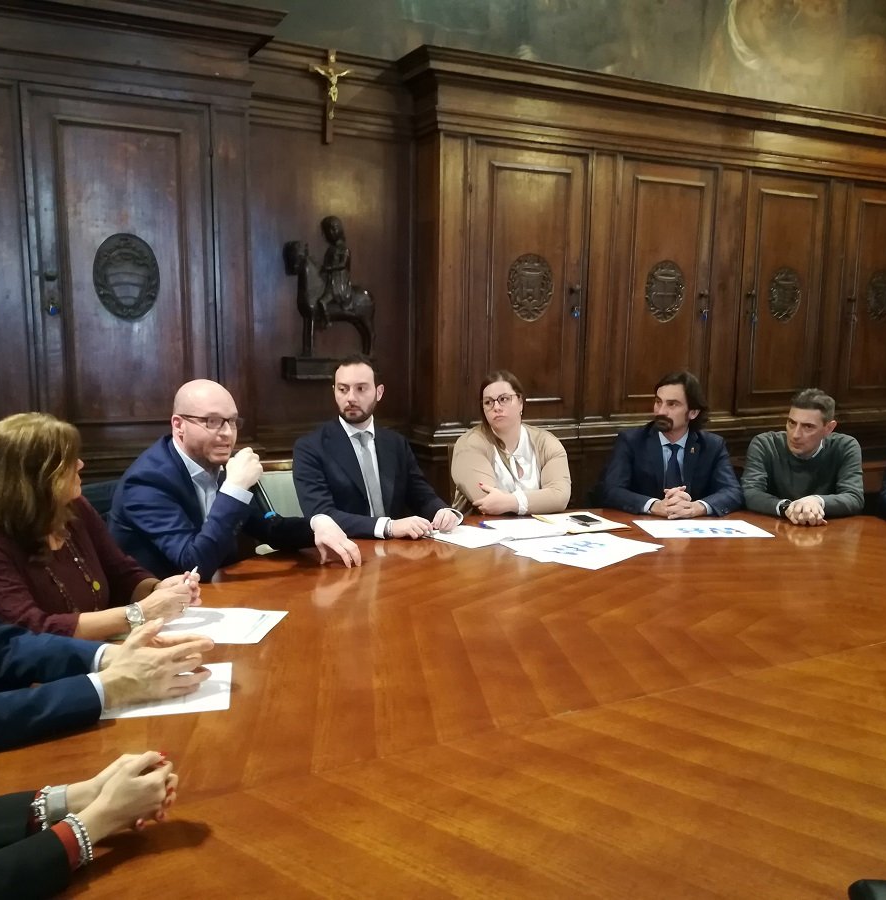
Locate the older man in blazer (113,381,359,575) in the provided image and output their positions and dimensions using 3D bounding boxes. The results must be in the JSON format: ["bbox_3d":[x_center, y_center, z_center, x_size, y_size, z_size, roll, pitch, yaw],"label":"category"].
[{"bbox_3d":[-0.681,0.439,2.633,0.750,1.280,0.600,7,10,41],"label":"older man in blazer"}]

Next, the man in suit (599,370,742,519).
[{"bbox_3d":[0.882,0.332,3.568,0.560,1.270,0.780,1,7,7],"label":"man in suit"}]

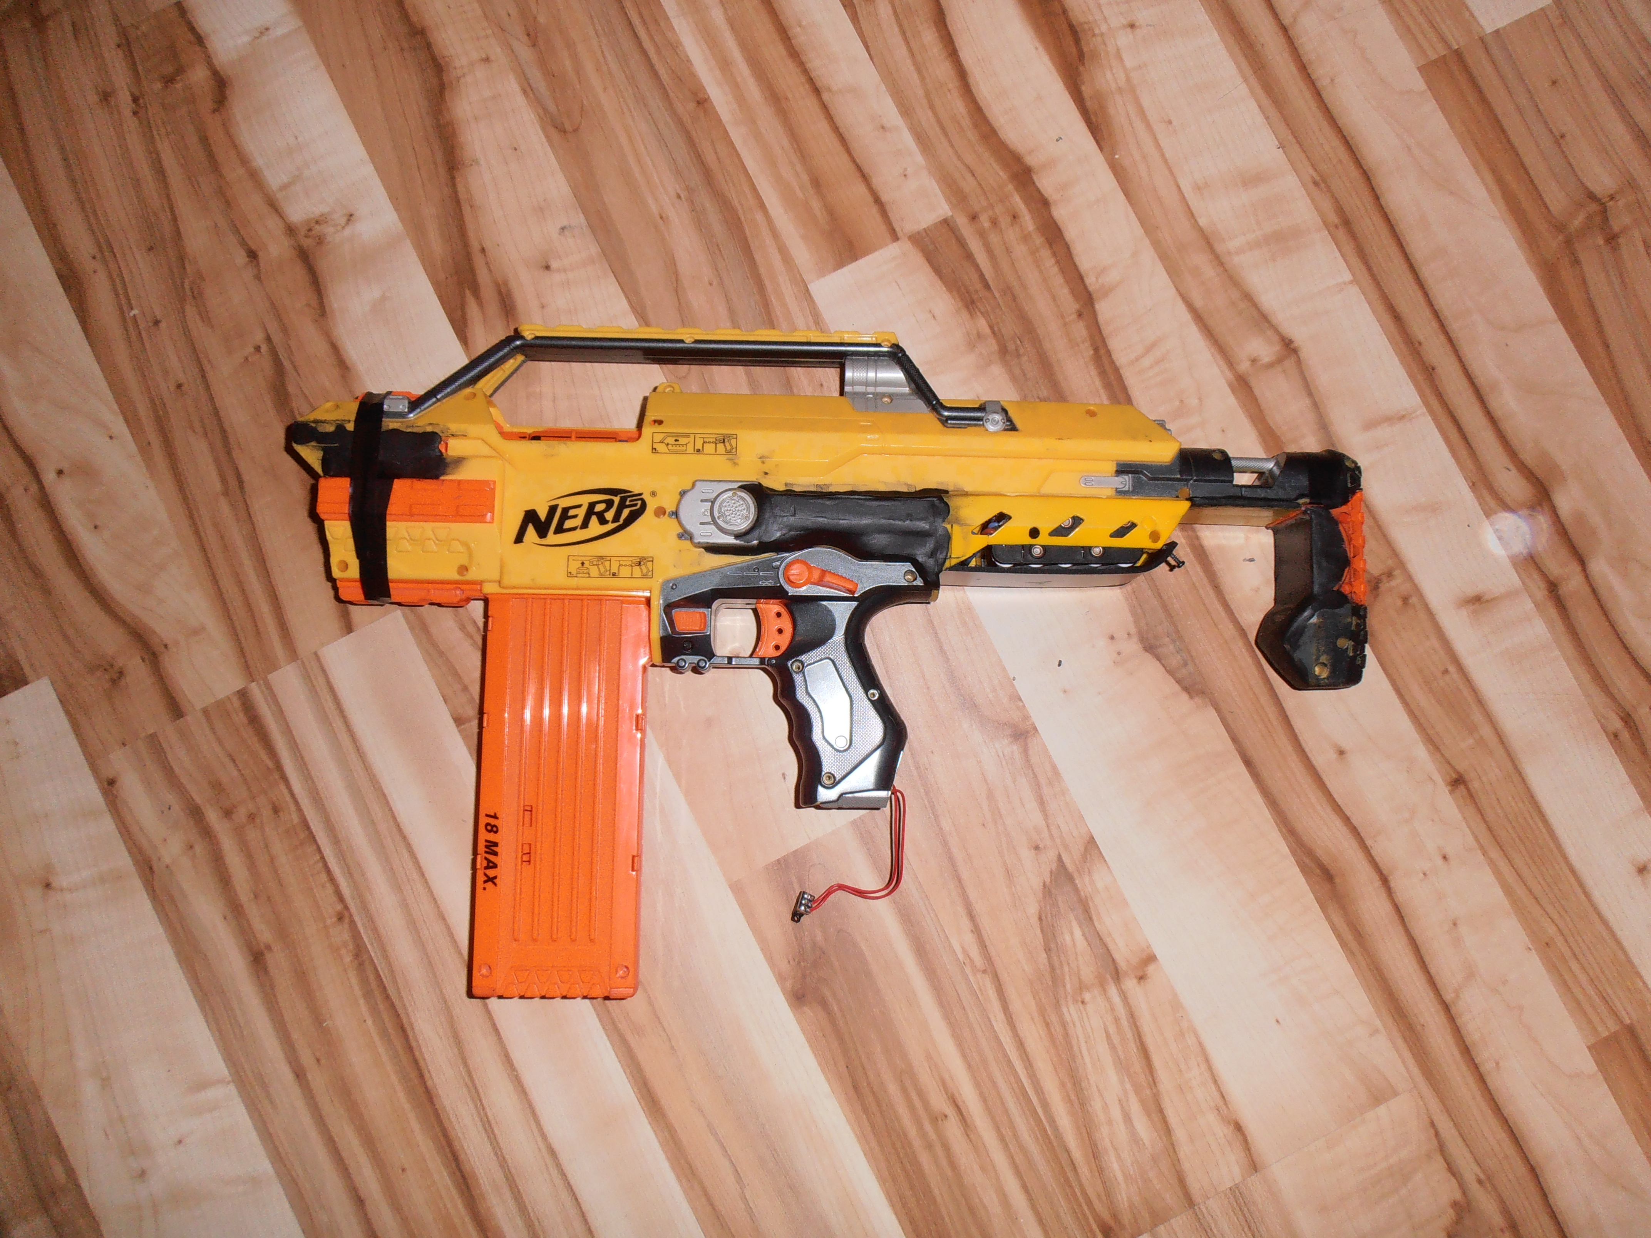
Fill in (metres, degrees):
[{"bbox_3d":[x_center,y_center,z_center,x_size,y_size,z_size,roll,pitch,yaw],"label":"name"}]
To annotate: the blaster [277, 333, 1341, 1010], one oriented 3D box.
[{"bbox_3d":[0.002,0.021,0.602,0.573,0.082,0.352,1,85,-1],"label":"blaster"}]

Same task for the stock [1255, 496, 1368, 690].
[{"bbox_3d":[0.264,-0.012,0.624,0.045,0.052,0.098,1,85,-1],"label":"stock"}]

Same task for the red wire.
[{"bbox_3d":[0.017,0.126,0.621,0.052,0.028,0.071,1,85,-1],"label":"red wire"}]

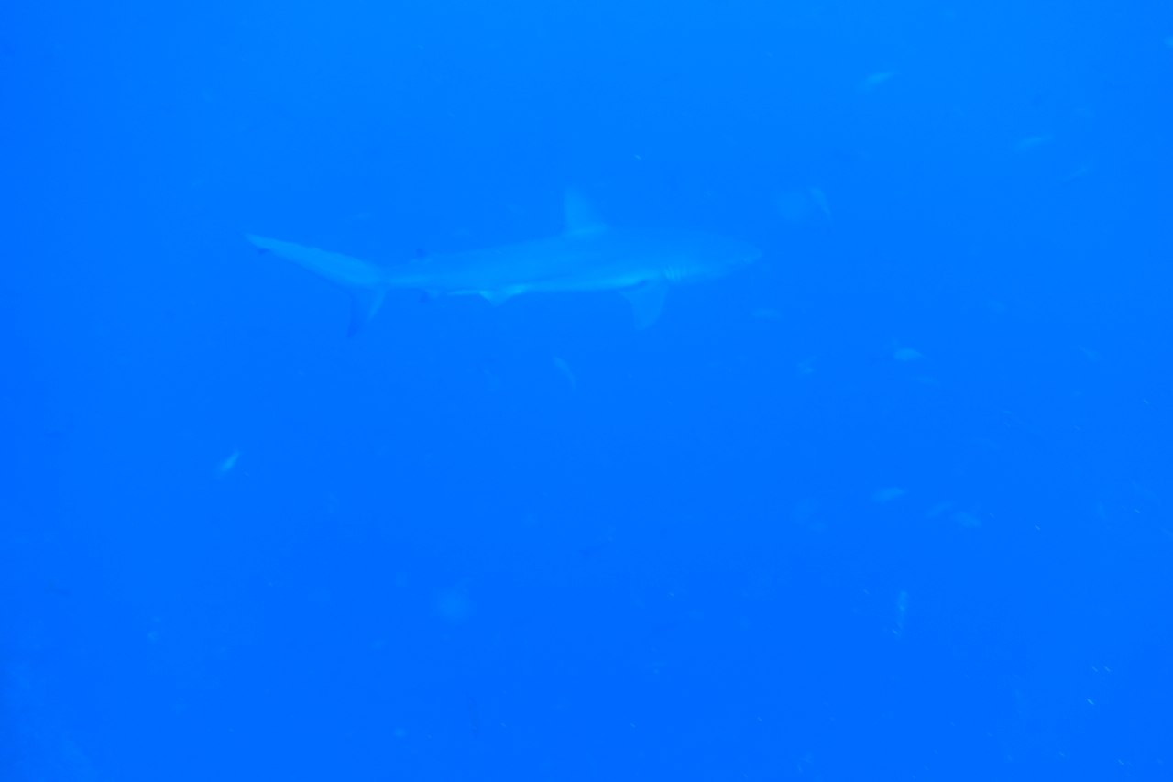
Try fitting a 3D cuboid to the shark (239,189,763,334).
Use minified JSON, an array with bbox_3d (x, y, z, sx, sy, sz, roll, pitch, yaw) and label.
[{"bbox_3d":[-0.312,-0.491,5.200,1.950,0.530,0.620,-1,6,-7],"label":"shark"}]

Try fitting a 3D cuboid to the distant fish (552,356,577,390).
[{"bbox_3d":[-0.107,-0.083,6.500,0.048,0.202,0.030,-39,-6,17],"label":"distant fish"}]

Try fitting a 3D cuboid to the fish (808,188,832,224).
[{"bbox_3d":[1.112,-0.879,6.500,0.057,0.206,0.031,-35,-10,24],"label":"fish"}]

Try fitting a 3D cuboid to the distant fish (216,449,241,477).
[{"bbox_3d":[-1.622,0.328,6.200,0.054,0.184,0.029,44,15,8],"label":"distant fish"}]

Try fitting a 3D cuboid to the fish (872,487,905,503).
[{"bbox_3d":[1.439,0.492,6.500,0.175,0.061,0.030,-12,5,6],"label":"fish"}]

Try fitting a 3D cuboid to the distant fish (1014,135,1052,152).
[{"bbox_3d":[2.122,-1.175,6.500,0.197,0.052,0.030,-18,4,6],"label":"distant fish"}]

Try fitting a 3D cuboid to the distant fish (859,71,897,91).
[{"bbox_3d":[1.340,-1.431,6.300,0.209,0.055,0.031,-23,4,6],"label":"distant fish"}]

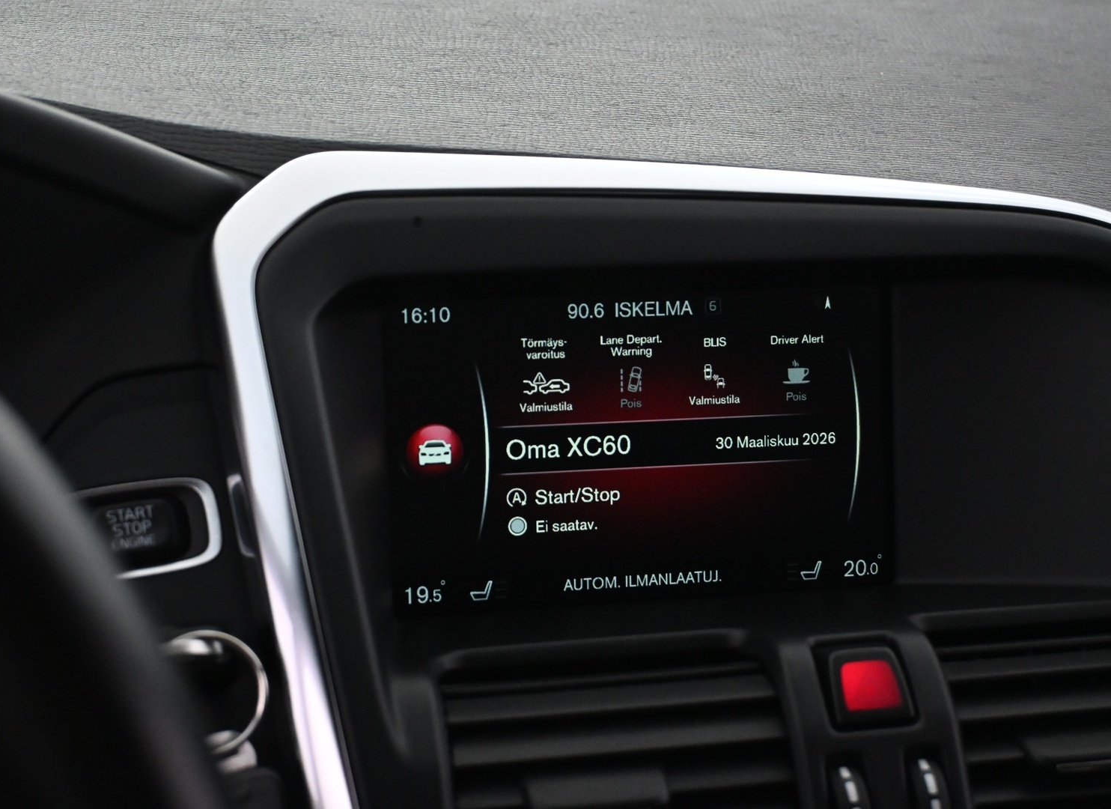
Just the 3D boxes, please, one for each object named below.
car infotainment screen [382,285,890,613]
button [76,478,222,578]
[{"bbox_3d":[0.025,0.012,0.579,0.153,0.091,0.008,-2,3,-10],"label":"car infotainment screen"},{"bbox_3d":[-0.121,0.036,0.547,0.049,0.026,0.008,-6,7,-19],"label":"button"}]

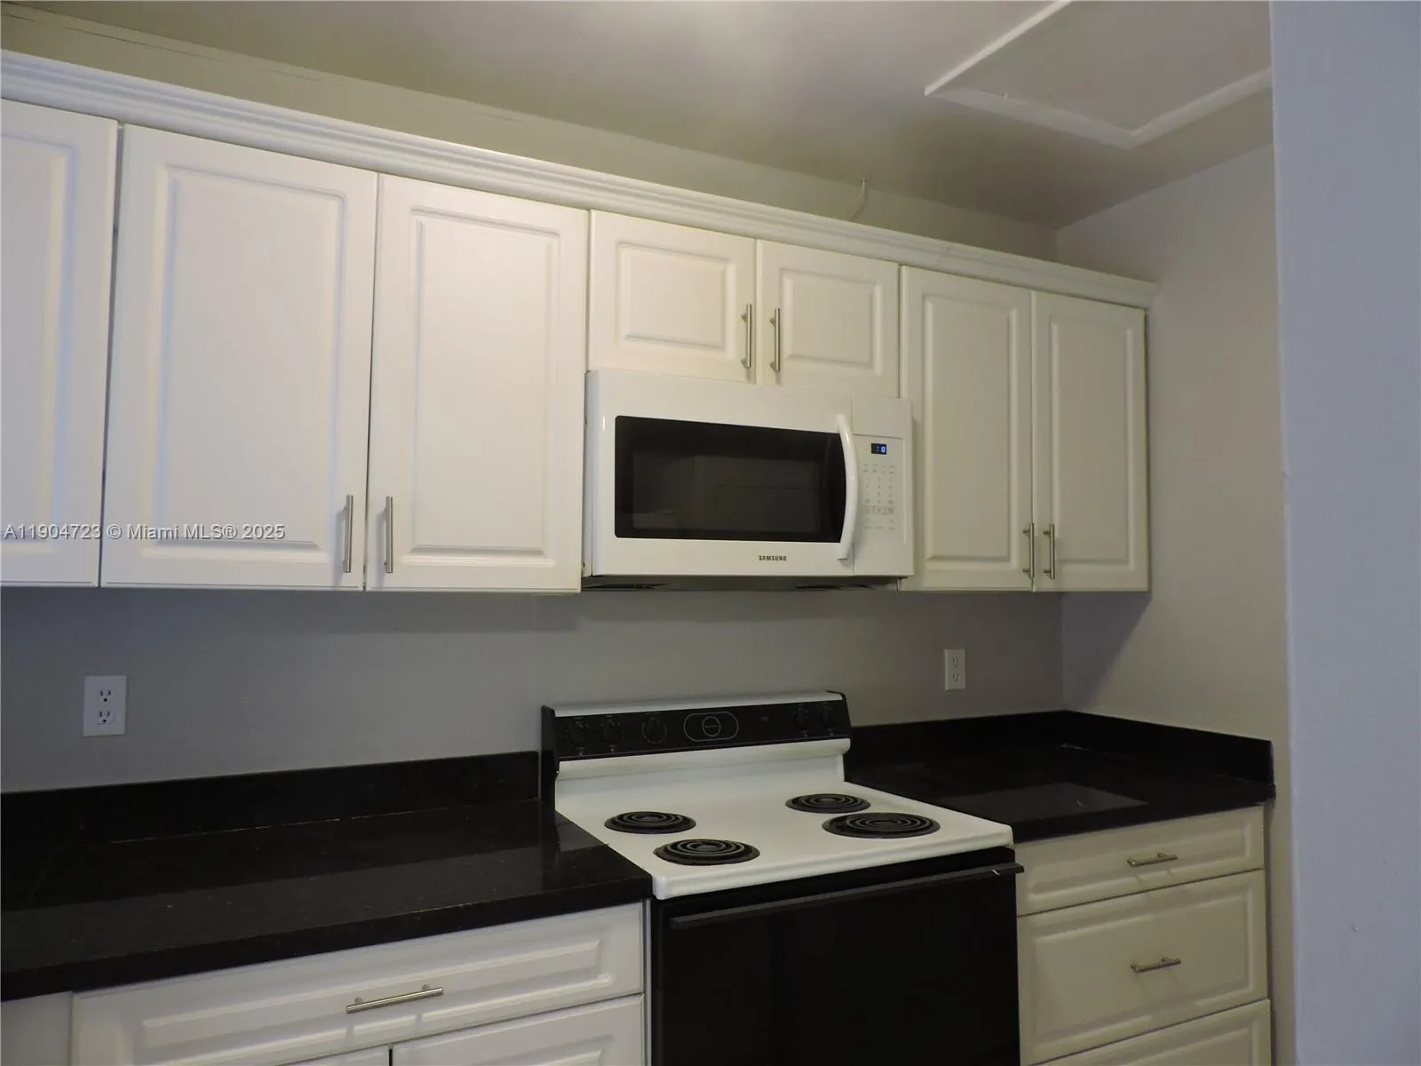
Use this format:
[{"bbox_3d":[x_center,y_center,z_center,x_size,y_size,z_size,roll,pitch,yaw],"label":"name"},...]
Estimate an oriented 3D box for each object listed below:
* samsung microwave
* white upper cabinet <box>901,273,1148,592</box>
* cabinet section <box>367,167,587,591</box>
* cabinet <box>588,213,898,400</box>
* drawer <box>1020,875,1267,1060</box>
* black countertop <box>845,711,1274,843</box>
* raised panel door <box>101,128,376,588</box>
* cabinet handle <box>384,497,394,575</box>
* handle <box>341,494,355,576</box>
[{"bbox_3d":[0.041,-0.094,2.204,0.760,0.415,0.406,2,-3,-26],"label":"samsung microwave"},{"bbox_3d":[0.732,-0.226,2.600,0.817,0.755,0.325,2,-3,-26],"label":"white upper cabinet"},{"bbox_3d":[-0.428,-0.269,1.854,0.394,0.752,0.022,2,-3,-26],"label":"cabinet section"},{"bbox_3d":[0.025,-0.463,2.258,0.760,0.323,0.325,2,-3,-26],"label":"cabinet"},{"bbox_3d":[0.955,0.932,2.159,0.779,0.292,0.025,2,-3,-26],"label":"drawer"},{"bbox_3d":[0.825,0.575,2.435,0.817,0.143,0.637,2,-3,-26],"label":"black countertop"},{"bbox_3d":[-0.784,-0.279,1.676,0.395,0.752,0.022,2,-3,-26],"label":"raised panel door"},{"bbox_3d":[-0.570,0.004,1.738,0.012,0.135,0.035,2,-3,-26],"label":"cabinet handle"},{"bbox_3d":[-0.629,0.003,1.709,0.012,0.134,0.035,2,-3,-26],"label":"handle"}]

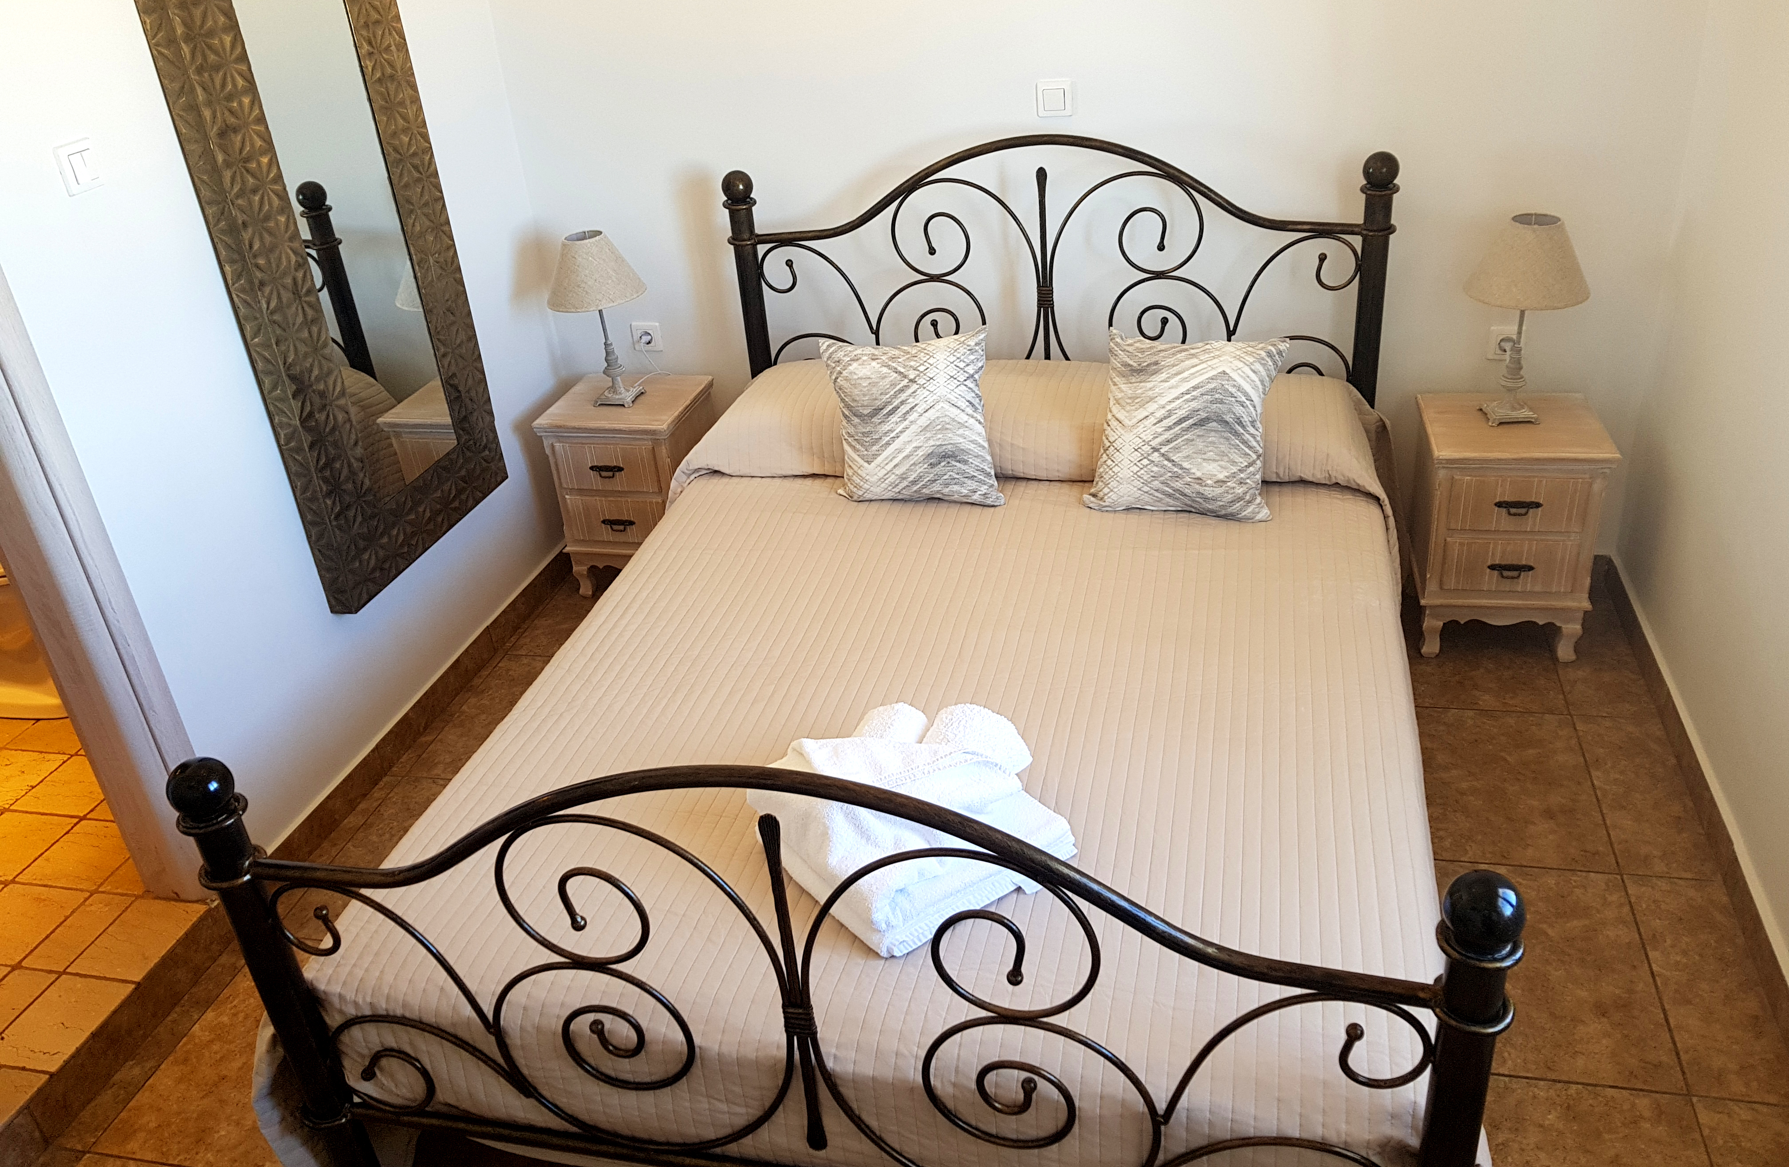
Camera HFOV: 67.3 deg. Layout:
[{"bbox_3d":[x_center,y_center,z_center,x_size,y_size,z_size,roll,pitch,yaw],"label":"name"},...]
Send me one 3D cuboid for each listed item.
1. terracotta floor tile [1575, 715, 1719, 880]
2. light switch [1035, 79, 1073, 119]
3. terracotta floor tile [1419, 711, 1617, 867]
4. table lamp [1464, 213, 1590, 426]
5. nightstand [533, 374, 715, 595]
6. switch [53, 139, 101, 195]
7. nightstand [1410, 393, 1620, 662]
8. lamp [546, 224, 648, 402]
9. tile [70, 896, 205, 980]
[{"bbox_3d":[1.487,0.418,2.680,0.170,0.010,0.500,2,30,14],"label":"terracotta floor tile"},{"bbox_3d":[0.370,-1.121,3.108,0.082,0.082,0.012,4,31,16],"label":"light switch"},{"bbox_3d":[1.164,0.405,2.758,0.500,0.010,0.500,2,30,14],"label":"terracotta floor tile"},{"bbox_3d":[1.369,-0.574,2.931,0.252,0.442,0.252,2,30,14],"label":"table lamp"},{"bbox_3d":[-0.698,-0.263,3.719,0.367,0.520,0.346,3,31,15],"label":"nightstand"},{"bbox_3d":[-1.371,-0.700,2.260,0.012,0.080,0.080,2,30,14],"label":"switch"},{"bbox_3d":[1.398,-0.127,3.116,0.367,0.520,0.346,2,30,13],"label":"nightstand"},{"bbox_3d":[-0.760,-0.689,3.504,0.255,0.442,0.255,2,30,14],"label":"lamp"},{"bbox_3d":[-1.417,0.667,2.517,0.165,0.010,0.200,2,30,14],"label":"tile"}]

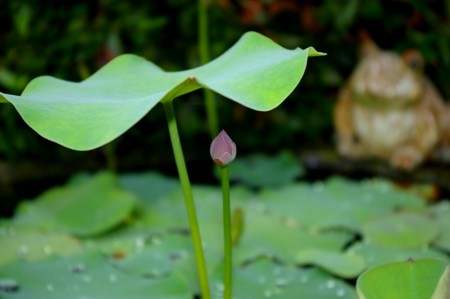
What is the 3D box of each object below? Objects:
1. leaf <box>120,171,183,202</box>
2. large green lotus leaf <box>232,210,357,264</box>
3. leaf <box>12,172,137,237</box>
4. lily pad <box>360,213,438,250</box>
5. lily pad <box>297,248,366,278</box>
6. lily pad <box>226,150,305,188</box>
[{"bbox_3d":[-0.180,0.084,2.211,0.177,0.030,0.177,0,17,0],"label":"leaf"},{"bbox_3d":[0.128,0.165,1.945,0.236,0.035,0.236,0,17,0],"label":"large green lotus leaf"},{"bbox_3d":[-0.295,0.108,2.010,0.243,0.085,0.243,0,17,0],"label":"leaf"},{"bbox_3d":[0.329,0.152,1.927,0.147,0.030,0.147,0,17,0],"label":"lily pad"},{"bbox_3d":[0.188,0.201,1.806,0.123,0.030,0.112,0,17,0],"label":"lily pad"},{"bbox_3d":[0.081,0.044,2.270,0.191,0.050,0.191,0,17,0],"label":"lily pad"}]

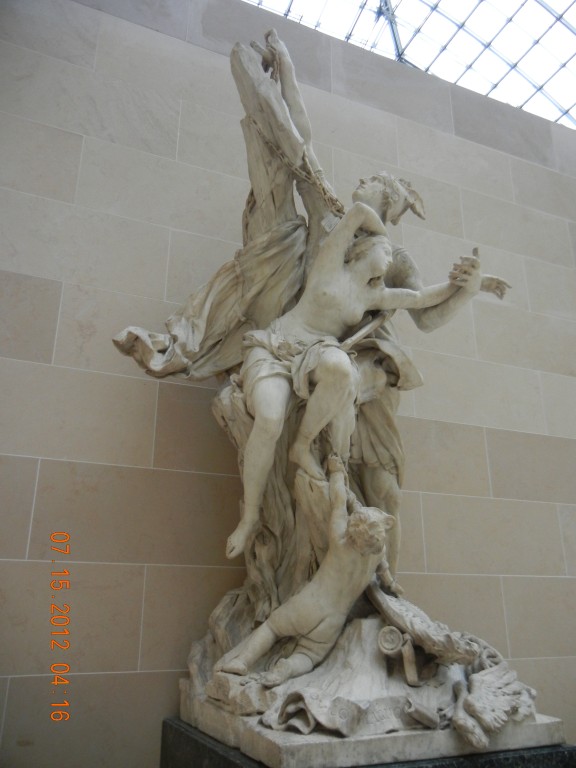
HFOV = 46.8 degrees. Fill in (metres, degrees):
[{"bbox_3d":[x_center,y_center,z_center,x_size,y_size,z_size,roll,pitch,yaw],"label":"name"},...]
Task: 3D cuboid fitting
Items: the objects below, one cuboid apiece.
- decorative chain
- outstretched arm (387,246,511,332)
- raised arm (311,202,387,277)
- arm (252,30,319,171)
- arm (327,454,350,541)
[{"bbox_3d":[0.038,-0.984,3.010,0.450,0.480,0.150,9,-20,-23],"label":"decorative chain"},{"bbox_3d":[0.716,-0.414,2.949,0.540,0.360,0.220,9,-20,-23],"label":"outstretched arm"},{"bbox_3d":[0.258,-0.616,2.838,0.300,0.310,0.220,9,-20,-23],"label":"raised arm"},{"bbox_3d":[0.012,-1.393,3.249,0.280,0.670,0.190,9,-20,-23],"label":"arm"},{"bbox_3d":[0.190,0.427,2.506,0.090,0.330,0.120,9,-20,-23],"label":"arm"}]

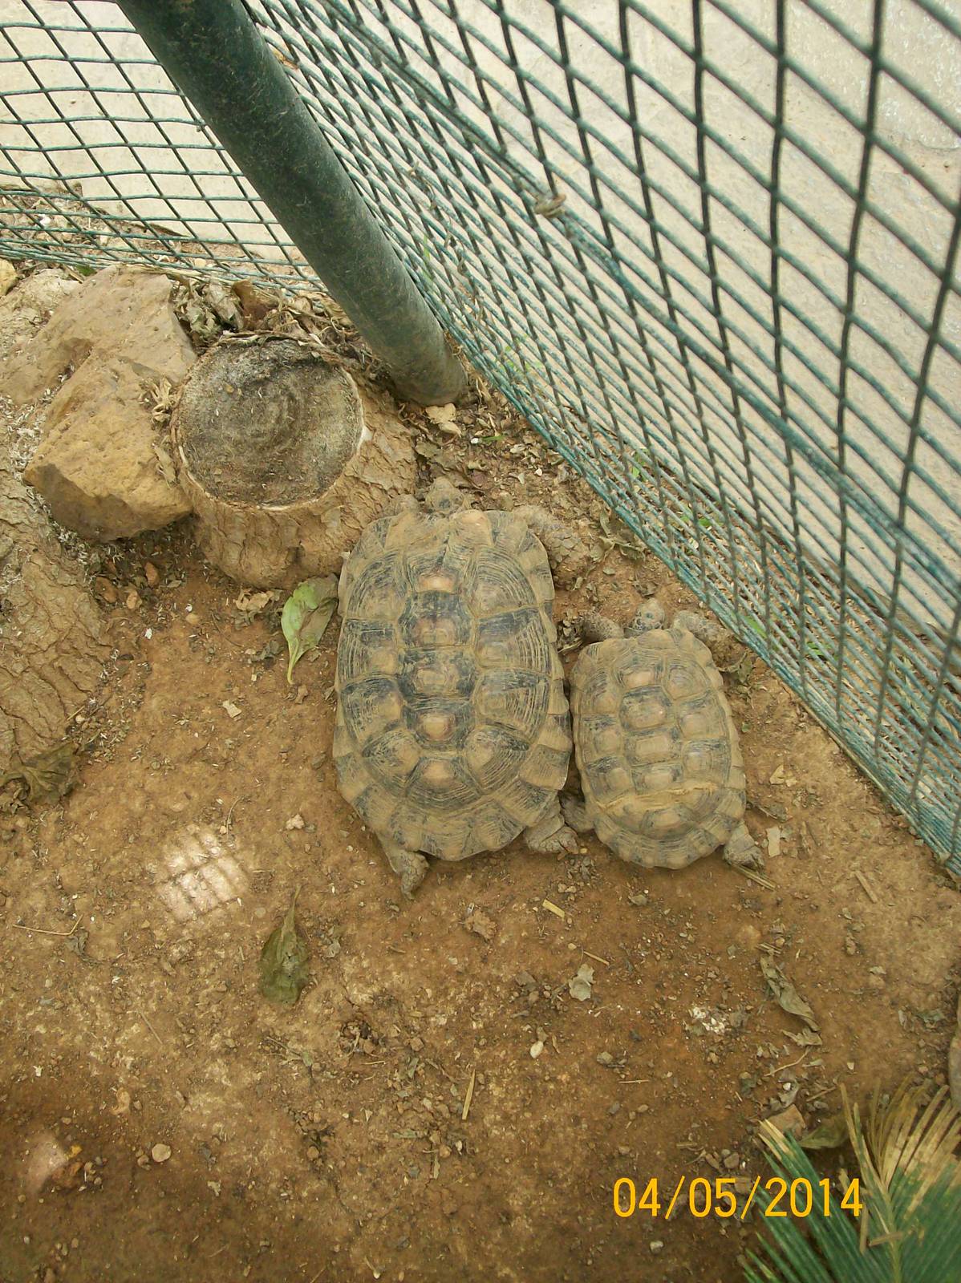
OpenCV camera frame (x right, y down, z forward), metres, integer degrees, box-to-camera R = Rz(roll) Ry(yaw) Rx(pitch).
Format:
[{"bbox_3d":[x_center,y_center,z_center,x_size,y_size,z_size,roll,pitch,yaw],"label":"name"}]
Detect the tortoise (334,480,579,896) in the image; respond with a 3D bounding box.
[{"bbox_3d":[-0.020,0.019,1.286,0.205,0.135,0.332,-5,73,10],"label":"tortoise"}]

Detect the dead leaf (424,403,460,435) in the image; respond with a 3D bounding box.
[{"bbox_3d":[-0.031,-0.187,1.413,0.025,0.012,0.034,-19,71,6],"label":"dead leaf"}]

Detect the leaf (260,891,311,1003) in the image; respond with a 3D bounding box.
[{"bbox_3d":[-0.155,0.241,1.315,0.040,0.012,0.089,1,74,12],"label":"leaf"}]

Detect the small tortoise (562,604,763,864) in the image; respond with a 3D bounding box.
[{"bbox_3d":[0.132,0.068,1.264,0.155,0.090,0.209,-8,73,9],"label":"small tortoise"}]

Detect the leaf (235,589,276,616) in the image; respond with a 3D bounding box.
[{"bbox_3d":[-0.191,-0.036,1.402,0.035,0.014,0.021,-18,71,6],"label":"leaf"}]

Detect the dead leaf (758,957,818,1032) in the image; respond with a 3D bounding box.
[{"bbox_3d":[0.228,0.260,1.228,0.018,0.015,0.064,-34,70,1],"label":"dead leaf"}]

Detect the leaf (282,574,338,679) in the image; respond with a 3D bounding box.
[{"bbox_3d":[-0.147,-0.013,1.380,0.041,0.025,0.095,14,78,15],"label":"leaf"}]

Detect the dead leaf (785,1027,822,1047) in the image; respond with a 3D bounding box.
[{"bbox_3d":[0.237,0.289,1.221,0.028,0.010,0.015,16,78,16],"label":"dead leaf"}]

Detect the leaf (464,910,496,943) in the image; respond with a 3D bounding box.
[{"bbox_3d":[0.002,0.220,1.290,0.024,0.009,0.017,43,86,19],"label":"leaf"}]

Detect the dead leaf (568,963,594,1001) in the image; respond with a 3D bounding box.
[{"bbox_3d":[0.077,0.258,1.264,0.017,0.008,0.025,9,76,14],"label":"dead leaf"}]

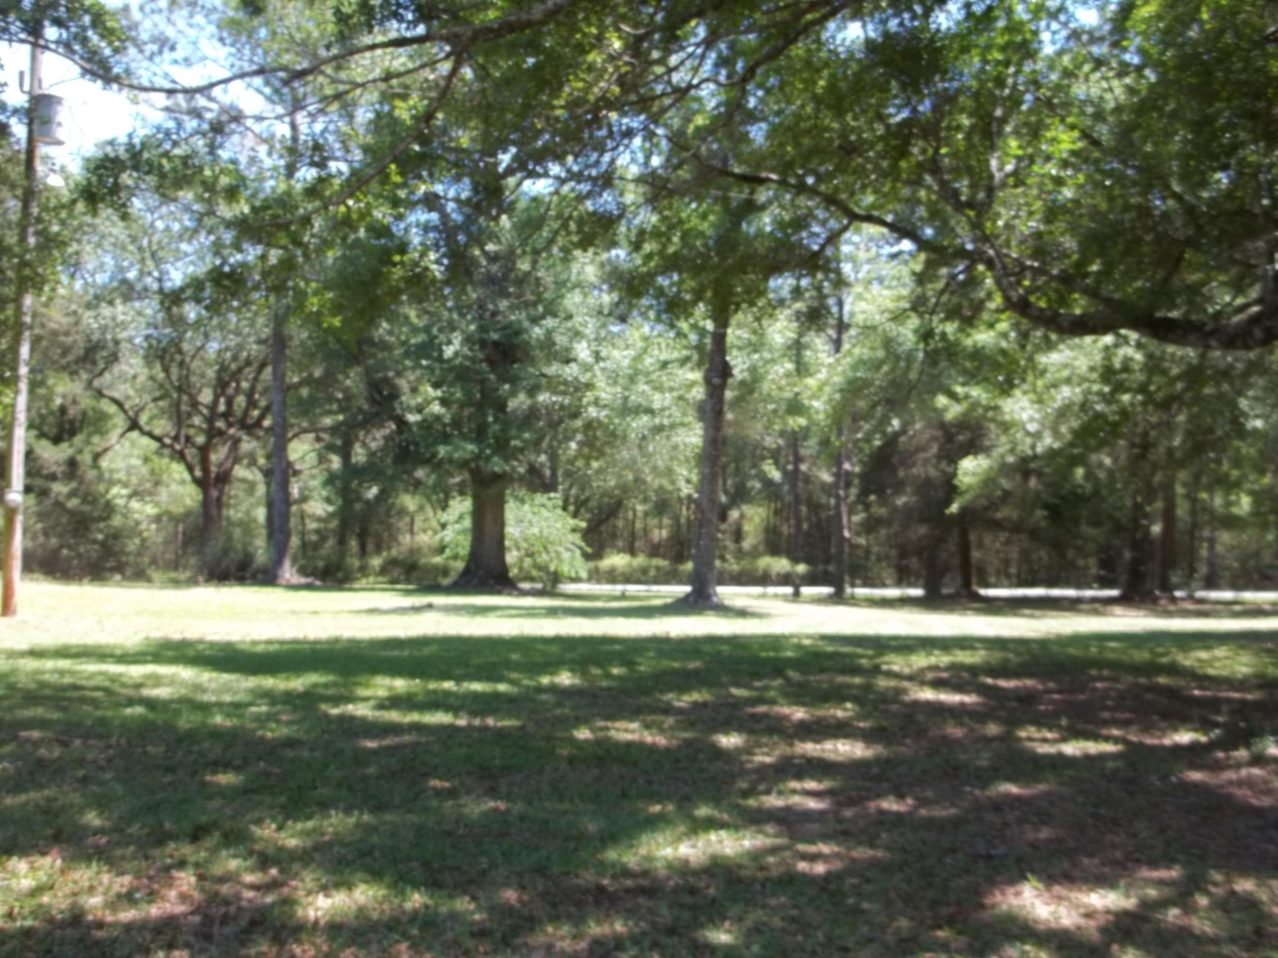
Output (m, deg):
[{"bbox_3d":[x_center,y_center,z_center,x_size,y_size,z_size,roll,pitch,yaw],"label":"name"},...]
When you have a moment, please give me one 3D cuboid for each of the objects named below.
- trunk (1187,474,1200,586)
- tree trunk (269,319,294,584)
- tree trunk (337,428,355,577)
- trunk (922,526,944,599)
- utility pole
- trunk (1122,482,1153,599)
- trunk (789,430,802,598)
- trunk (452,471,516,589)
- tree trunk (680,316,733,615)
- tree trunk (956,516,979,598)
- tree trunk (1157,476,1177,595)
[{"bbox_3d":[16.829,1.622,37.000,0.330,3.340,0.330,1,-1,0],"label":"trunk"},{"bbox_3d":[-9.154,-0.716,31.200,0.620,6.780,0.560,1,-2,0],"label":"tree trunk"},{"bbox_3d":[-8.554,0.727,35.500,0.470,4.280,0.430,1,-2,0],"label":"tree trunk"},{"bbox_3d":[7.482,2.121,31.000,0.500,1.880,0.500,1,-1,0],"label":"trunk"},{"bbox_3d":[-9.288,-2.384,18.400,0.260,8.900,0.260,2,-1,0],"label":"utility pole"},{"bbox_3d":[13.099,1.600,32.000,0.750,3.120,0.750,1,-1,0],"label":"trunk"},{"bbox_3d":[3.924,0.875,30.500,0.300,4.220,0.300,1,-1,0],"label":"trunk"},{"bbox_3d":[-3.887,1.292,30.600,1.600,2.960,1.500,1,-2,0],"label":"trunk"},{"bbox_3d":[1.373,-0.369,25.000,0.920,5.960,0.800,1,-2,0],"label":"tree trunk"},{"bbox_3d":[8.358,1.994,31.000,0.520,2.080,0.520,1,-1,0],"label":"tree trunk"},{"bbox_3d":[13.990,1.496,32.300,0.520,3.180,0.480,1,-2,0],"label":"tree trunk"}]

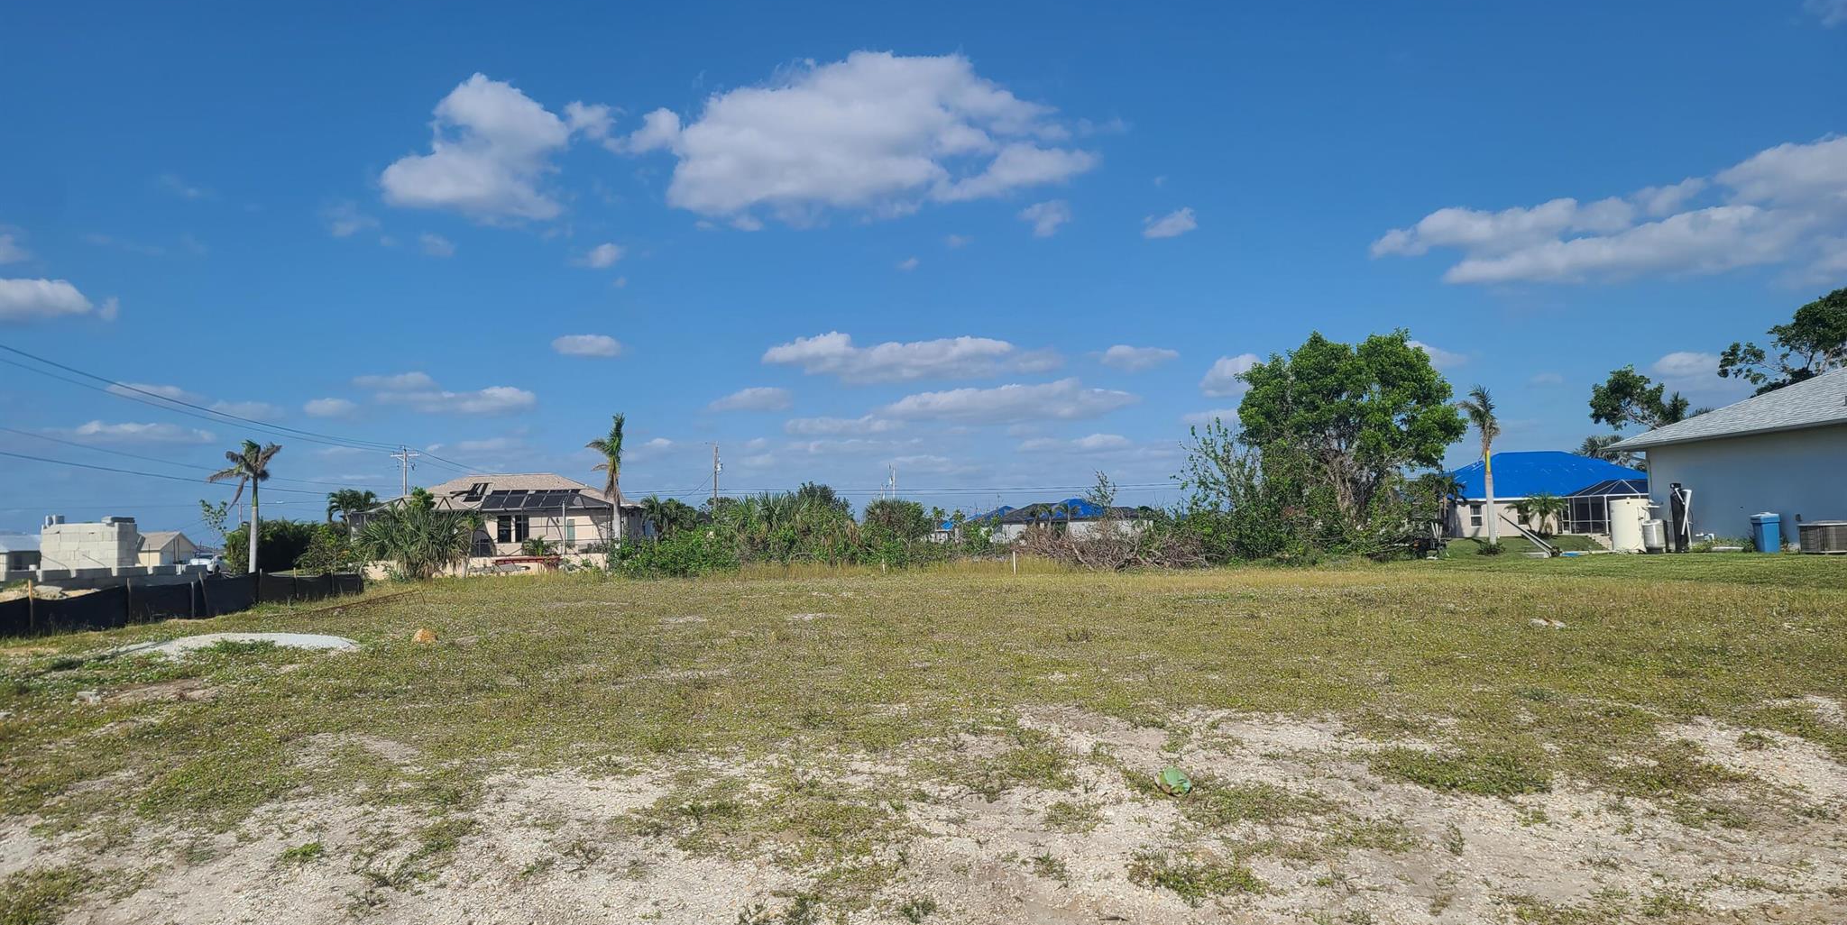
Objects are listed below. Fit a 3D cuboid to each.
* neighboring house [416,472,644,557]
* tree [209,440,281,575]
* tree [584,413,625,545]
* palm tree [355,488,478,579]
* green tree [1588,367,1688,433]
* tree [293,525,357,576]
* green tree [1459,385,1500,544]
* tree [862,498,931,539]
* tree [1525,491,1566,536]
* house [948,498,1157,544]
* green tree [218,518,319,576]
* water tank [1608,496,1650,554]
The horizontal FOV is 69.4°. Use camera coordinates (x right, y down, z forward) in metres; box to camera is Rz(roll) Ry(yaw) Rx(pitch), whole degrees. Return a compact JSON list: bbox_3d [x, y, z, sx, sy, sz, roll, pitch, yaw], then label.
[{"bbox_3d":[-23.580,3.000,78.000,14.800,5.100,12.500,-2,-3,5],"label":"neighboring house"},{"bbox_3d":[-33.630,2.250,66.000,3.600,6.800,3.400,-2,-3,5],"label":"tree"},{"bbox_3d":[-15.062,1.397,63.000,2.000,7.300,2.000,-1,-4,-2],"label":"tree"},{"bbox_3d":[-22.782,3.278,60.000,5.300,4.000,5.000,-1,-4,-2],"label":"palm tree"},{"bbox_3d":[28.098,-0.113,52.000,4.500,7.200,4.500,-1,-4,-2],"label":"green tree"},{"bbox_3d":[-28.594,4.223,64.000,2.900,2.600,2.800,-1,-4,-2],"label":"tree"},{"bbox_3d":[31.690,0.210,76.000,2.400,9.100,2.400,-2,-3,5],"label":"green tree"},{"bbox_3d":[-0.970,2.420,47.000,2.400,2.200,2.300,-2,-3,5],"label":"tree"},{"bbox_3d":[37.770,3.110,81.000,2.400,2.850,2.400,-2,-3,5],"label":"tree"},{"bbox_3d":[13.403,6.361,140.000,20.500,5.000,15.000,-1,-4,-2],"label":"house"},{"bbox_3d":[-32.870,4.240,67.000,5.100,3.000,3.200,-2,-3,5],"label":"green tree"},{"bbox_3d":[18.640,1.656,35.200,1.060,1.420,1.060,-1,-4,-2],"label":"water tank"}]

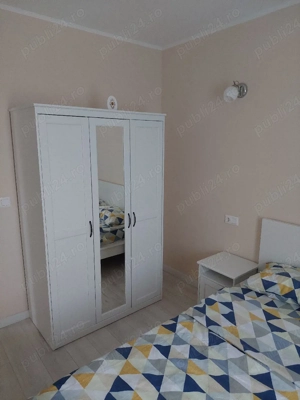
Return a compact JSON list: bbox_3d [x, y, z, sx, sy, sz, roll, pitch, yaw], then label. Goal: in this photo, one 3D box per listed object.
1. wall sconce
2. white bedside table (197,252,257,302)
[{"bbox_3d":[0.736,-0.939,2.418,0.225,0.190,0.125,-10,16,-39],"label":"wall sconce"},{"bbox_3d":[0.730,0.867,2.667,0.405,0.550,0.410,-10,16,-39],"label":"white bedside table"}]

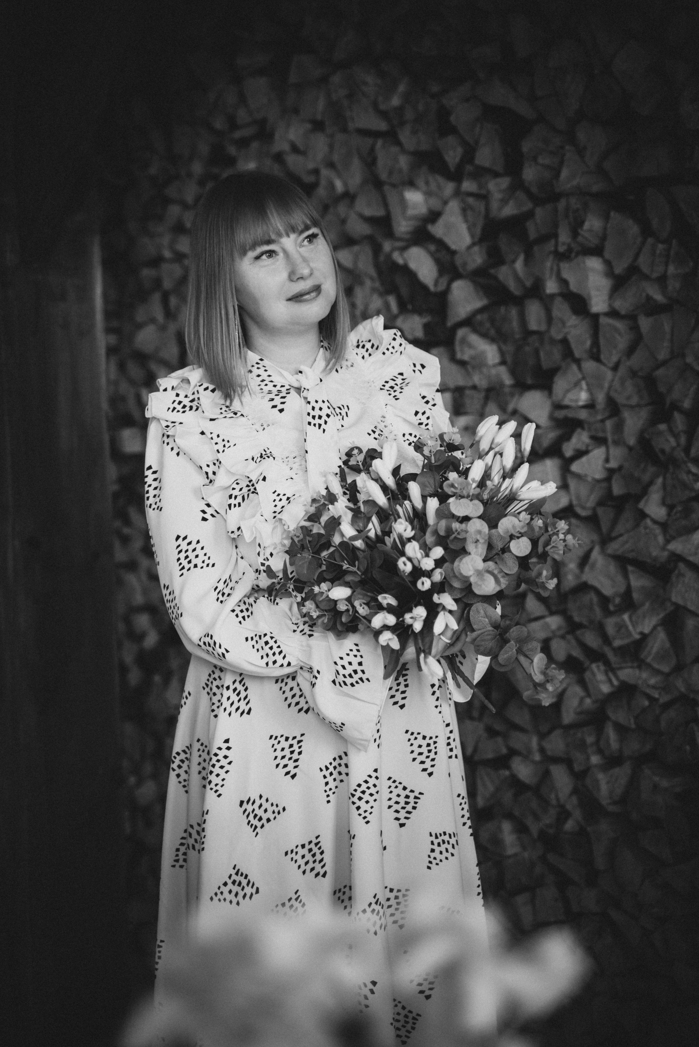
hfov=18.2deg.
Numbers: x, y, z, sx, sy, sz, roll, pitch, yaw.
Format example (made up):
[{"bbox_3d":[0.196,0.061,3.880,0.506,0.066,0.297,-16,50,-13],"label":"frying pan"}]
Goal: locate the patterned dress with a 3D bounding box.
[{"bbox_3d":[-0.045,0.340,2.940,0.500,1.240,0.420,-3,3,-20],"label":"patterned dress"}]

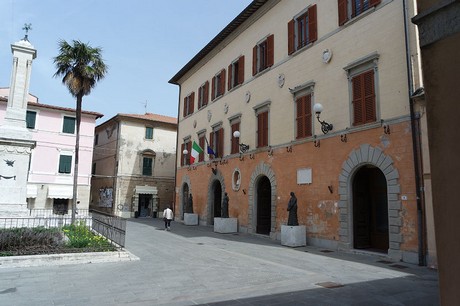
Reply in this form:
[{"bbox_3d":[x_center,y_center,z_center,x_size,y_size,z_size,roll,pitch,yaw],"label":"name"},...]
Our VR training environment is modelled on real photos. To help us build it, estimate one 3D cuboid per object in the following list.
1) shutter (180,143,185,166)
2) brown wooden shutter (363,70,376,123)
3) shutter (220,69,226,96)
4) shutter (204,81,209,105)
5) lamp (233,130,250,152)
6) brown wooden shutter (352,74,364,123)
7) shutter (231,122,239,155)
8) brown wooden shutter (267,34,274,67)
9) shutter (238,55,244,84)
[{"bbox_3d":[-4.608,0.209,30.045,0.070,2.184,0.546,6,-10,-30],"label":"shutter"},{"bbox_3d":[5.922,-2.390,13.026,0.050,2.237,0.582,7,-10,-30],"label":"brown wooden shutter"},{"bbox_3d":[-0.512,-5.642,24.830,0.060,2.078,0.610,7,-10,-30],"label":"shutter"},{"bbox_3d":[-2.058,-5.291,27.468,0.060,2.112,0.610,7,-10,-30],"label":"shutter"},{"bbox_3d":[0.760,-0.720,19.859,1.148,1.360,0.462,6,-10,-30],"label":"lamp"},{"bbox_3d":[5.640,-2.323,13.507,0.050,2.237,0.582,7,-10,-30],"label":"brown wooden shutter"},{"bbox_3d":[0.398,-0.994,21.696,0.070,2.170,1.078,6,-10,-30],"label":"shutter"},{"bbox_3d":[2.615,-6.464,19.513,0.060,2.033,0.610,7,-10,-30],"label":"brown wooden shutter"},{"bbox_3d":[0.853,-5.821,21.561,0.070,1.974,0.560,6,-10,-30],"label":"shutter"}]

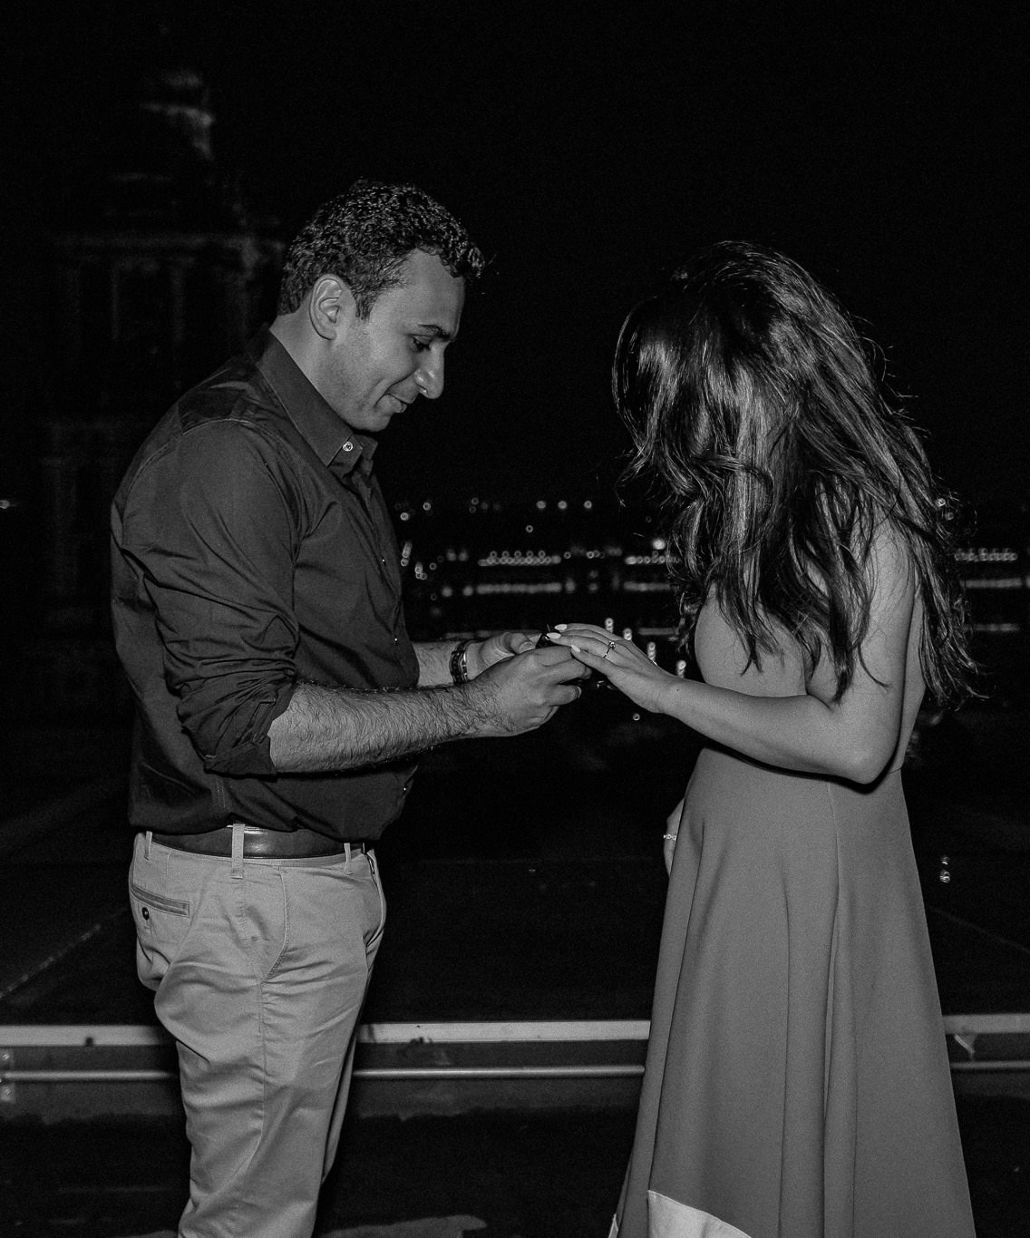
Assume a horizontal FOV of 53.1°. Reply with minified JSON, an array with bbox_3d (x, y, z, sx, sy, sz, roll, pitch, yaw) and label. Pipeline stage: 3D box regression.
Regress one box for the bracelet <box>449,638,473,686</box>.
[{"bbox_3d":[-0.056,0.052,1.220,0.019,0.058,0.058,4,0,22],"label":"bracelet"}]

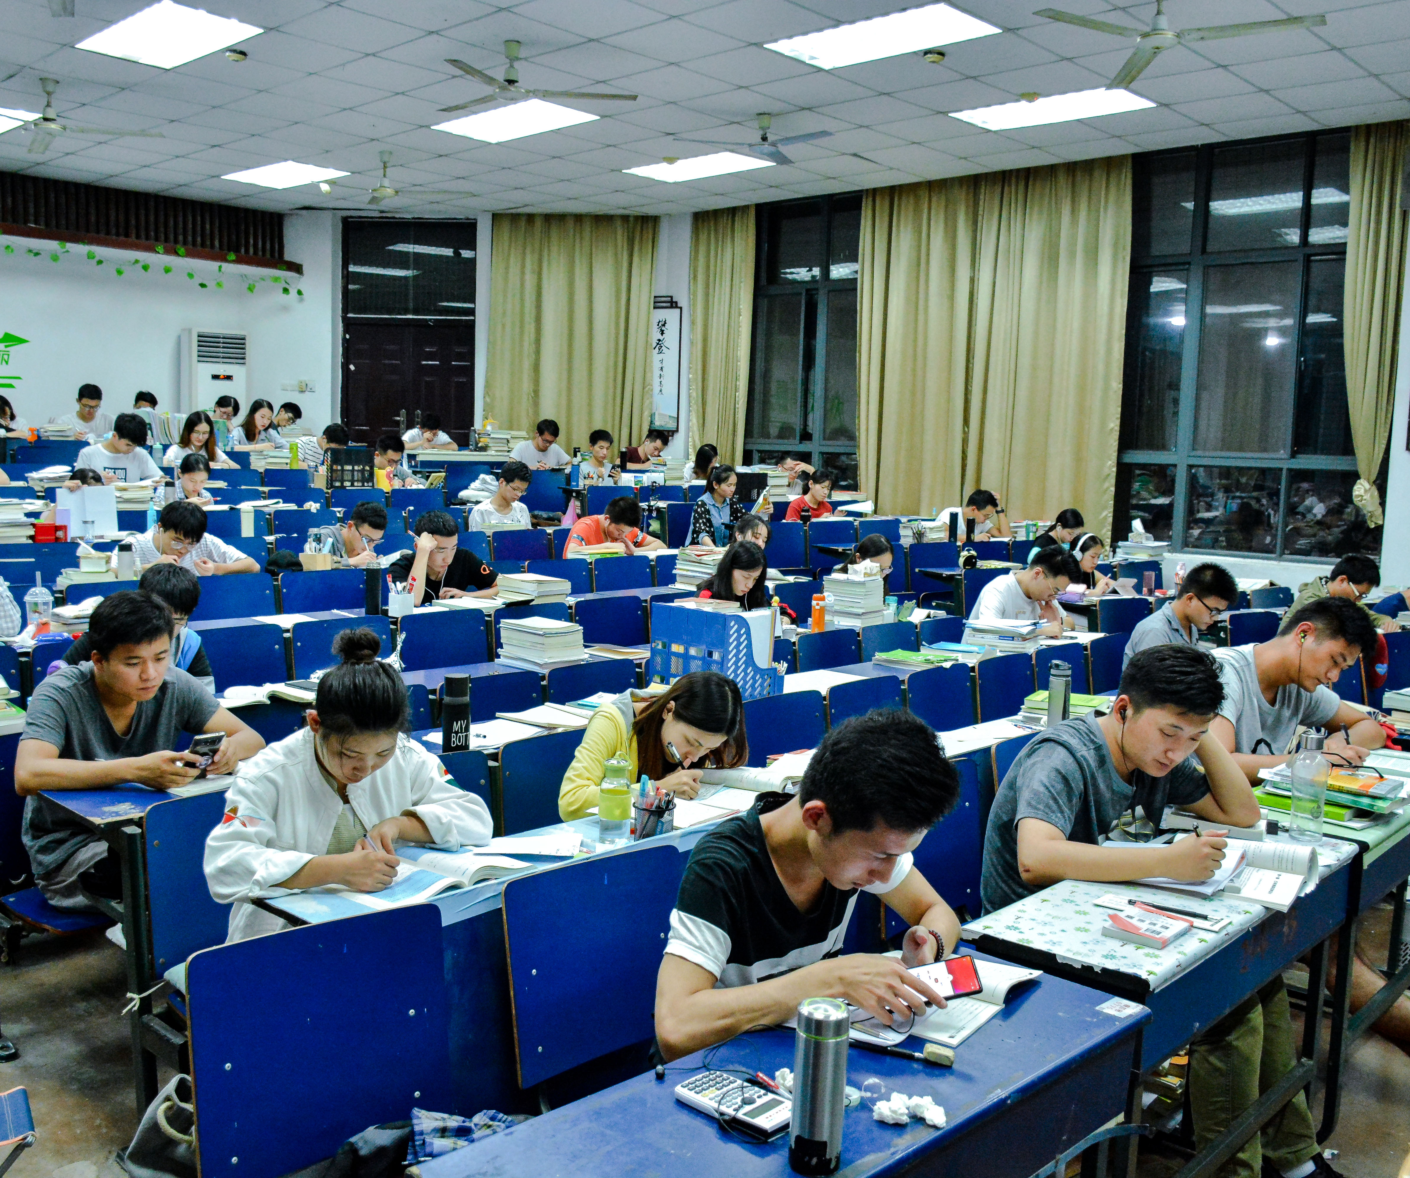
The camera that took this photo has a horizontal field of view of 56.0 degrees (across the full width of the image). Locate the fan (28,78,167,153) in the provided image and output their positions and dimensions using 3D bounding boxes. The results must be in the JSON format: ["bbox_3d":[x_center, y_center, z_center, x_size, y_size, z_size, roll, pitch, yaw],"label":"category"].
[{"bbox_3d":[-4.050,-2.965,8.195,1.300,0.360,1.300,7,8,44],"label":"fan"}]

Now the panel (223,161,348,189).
[{"bbox_3d":[-3.489,-3.453,11.007,1.200,0.080,0.600,7,8,43],"label":"panel"}]

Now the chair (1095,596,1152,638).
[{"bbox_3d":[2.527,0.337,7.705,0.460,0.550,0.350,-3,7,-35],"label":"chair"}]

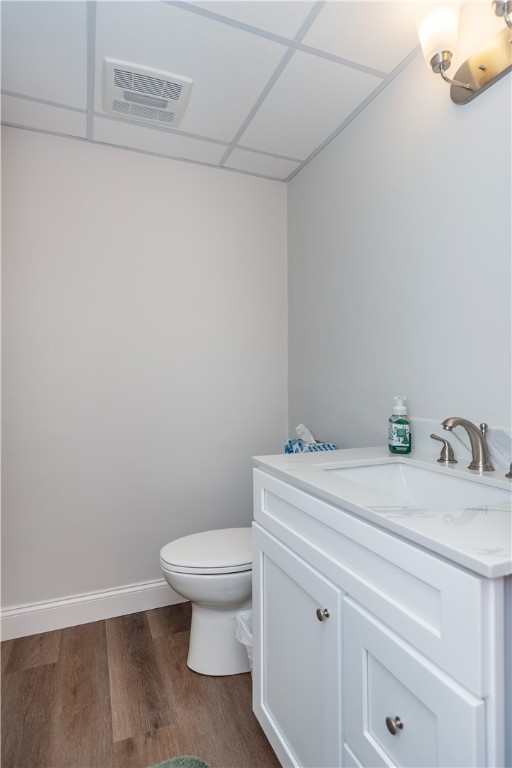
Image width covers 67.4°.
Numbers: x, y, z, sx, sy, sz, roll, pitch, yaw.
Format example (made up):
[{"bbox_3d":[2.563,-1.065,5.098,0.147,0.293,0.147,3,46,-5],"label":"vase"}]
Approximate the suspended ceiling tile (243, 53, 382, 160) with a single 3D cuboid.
[{"bbox_3d":[0.191,-1.128,1.618,0.386,0.020,0.595,0,0,-23],"label":"suspended ceiling tile"}]

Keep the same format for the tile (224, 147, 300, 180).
[{"bbox_3d":[0.033,-1.127,1.992,0.386,0.020,0.193,0,0,-23],"label":"tile"}]

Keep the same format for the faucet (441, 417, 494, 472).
[{"bbox_3d":[0.532,0.150,0.973,0.169,0.135,0.056,0,0,-23],"label":"faucet"}]

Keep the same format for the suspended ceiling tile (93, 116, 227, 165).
[{"bbox_3d":[-0.432,-1.125,1.796,0.601,0.020,0.193,0,0,-23],"label":"suspended ceiling tile"}]

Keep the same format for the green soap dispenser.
[{"bbox_3d":[0.458,0.129,1.221,0.067,0.177,0.064,0,0,12],"label":"green soap dispenser"}]

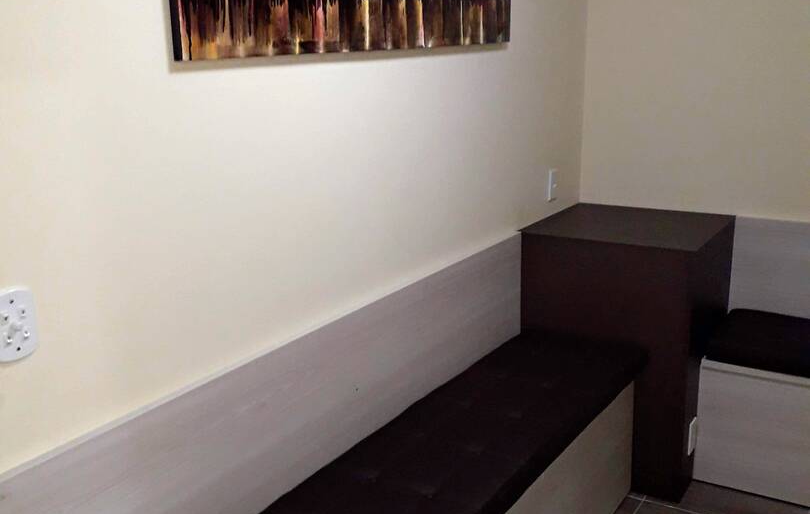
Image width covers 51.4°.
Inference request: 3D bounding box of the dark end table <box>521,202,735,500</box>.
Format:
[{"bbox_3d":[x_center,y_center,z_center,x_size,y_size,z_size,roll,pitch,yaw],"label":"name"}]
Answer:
[{"bbox_3d":[0.870,0.324,3.318,0.638,0.930,0.617,8,18,31],"label":"dark end table"}]

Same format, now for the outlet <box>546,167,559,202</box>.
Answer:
[{"bbox_3d":[0.581,-0.289,3.307,0.013,0.121,0.076,8,18,31],"label":"outlet"}]

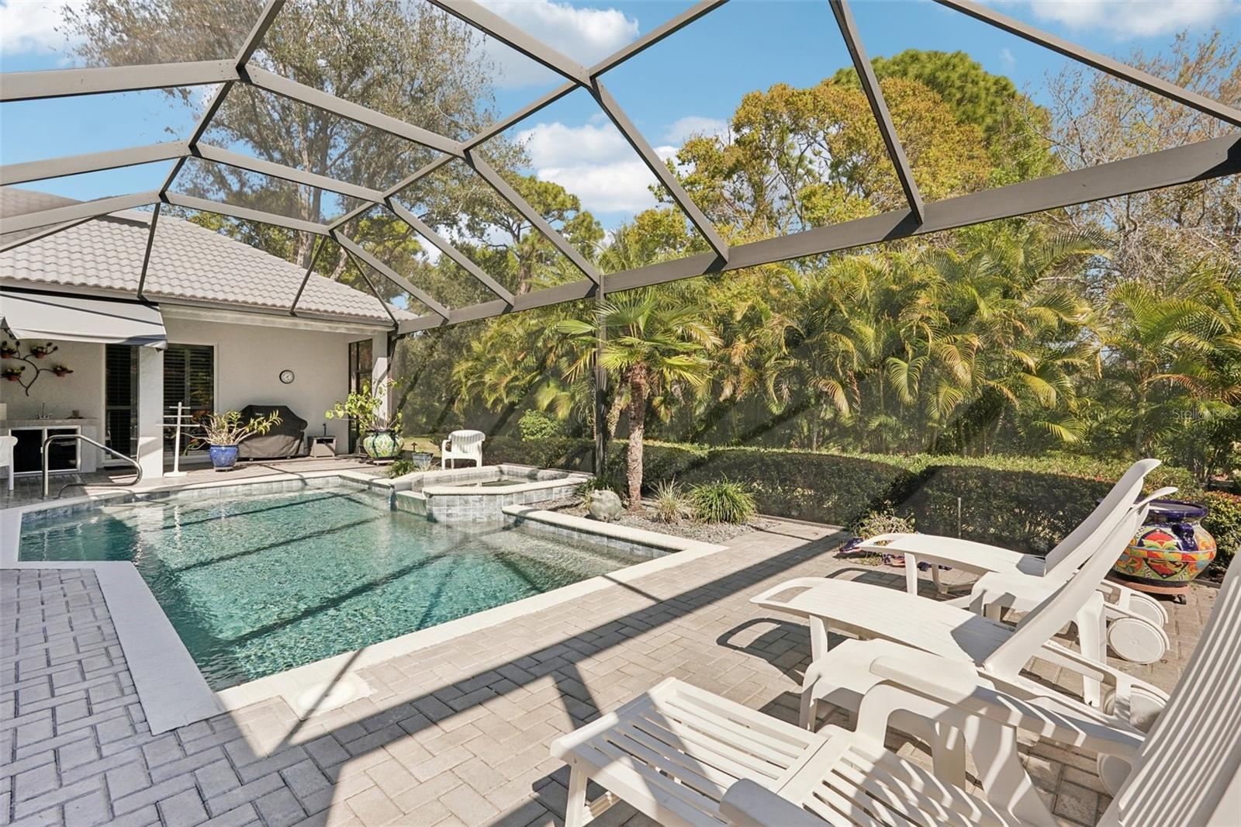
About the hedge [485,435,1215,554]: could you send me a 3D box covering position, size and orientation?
[{"bbox_3d":[0.960,0.810,7.830,9.700,0.800,1.000,0,0,43],"label":"hedge"}]

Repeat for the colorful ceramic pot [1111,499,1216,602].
[{"bbox_3d":[3.510,0.905,3.640,0.580,0.580,0.580,0,0,0],"label":"colorful ceramic pot"}]

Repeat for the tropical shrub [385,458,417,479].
[{"bbox_3d":[-3.960,0.985,9.950,0.540,0.380,0.520,0,0,0],"label":"tropical shrub"}]

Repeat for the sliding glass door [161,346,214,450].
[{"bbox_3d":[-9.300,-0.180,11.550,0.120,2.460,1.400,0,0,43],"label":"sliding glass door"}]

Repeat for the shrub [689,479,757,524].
[{"bbox_3d":[1.140,0.960,6.150,0.740,0.460,0.720,0,0,0],"label":"shrub"}]

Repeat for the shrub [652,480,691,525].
[{"bbox_3d":[0.565,0.955,6.120,0.460,0.470,0.460,0,0,0],"label":"shrub"}]

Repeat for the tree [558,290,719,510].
[{"bbox_3d":[0.220,-0.150,6.620,1.900,2.680,1.850,0,0,0],"label":"tree"}]

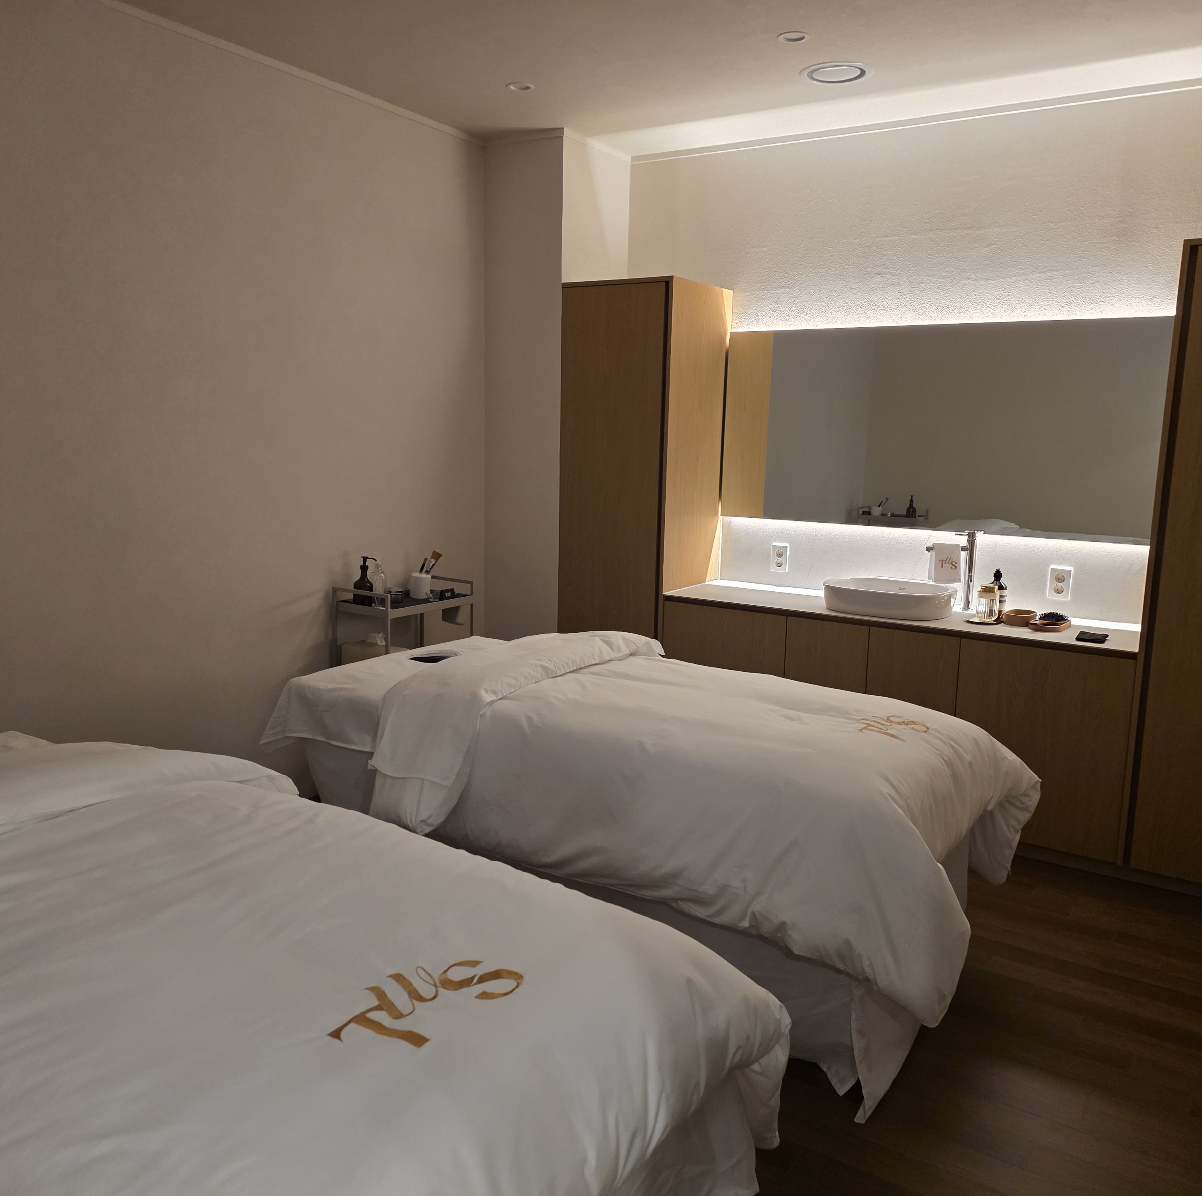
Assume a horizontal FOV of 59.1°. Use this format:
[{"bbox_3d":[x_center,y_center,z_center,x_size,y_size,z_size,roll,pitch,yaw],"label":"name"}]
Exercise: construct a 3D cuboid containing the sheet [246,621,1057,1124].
[{"bbox_3d":[0.092,0.589,3.046,2.055,0.750,1.090,7,12,33],"label":"sheet"}]

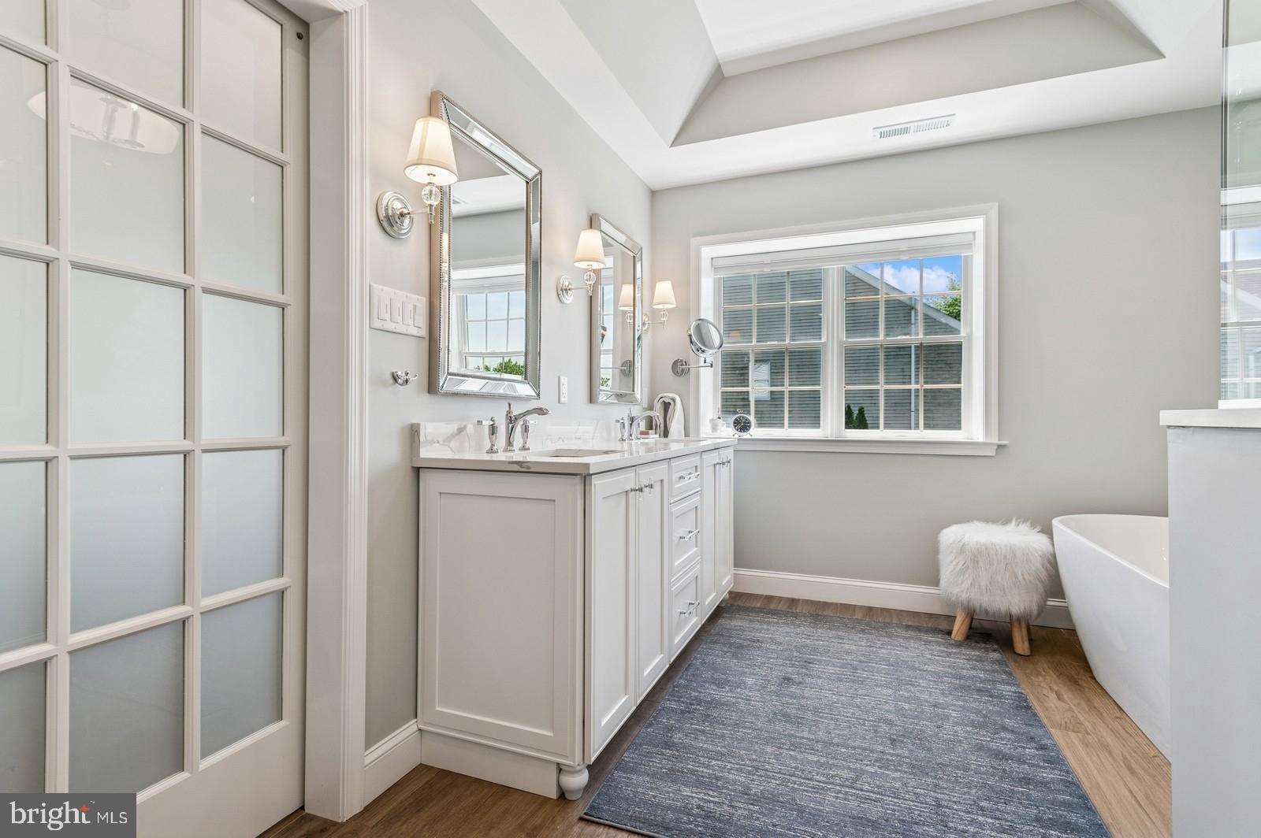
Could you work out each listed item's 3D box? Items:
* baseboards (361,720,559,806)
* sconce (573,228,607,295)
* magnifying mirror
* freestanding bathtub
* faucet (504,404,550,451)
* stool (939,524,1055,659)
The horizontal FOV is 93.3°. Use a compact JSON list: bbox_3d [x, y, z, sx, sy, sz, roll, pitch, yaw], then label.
[{"bbox_3d":[-0.441,0.941,1.560,0.472,0.127,0.227,0,0,22],"label":"baseboards"},{"bbox_3d":[-0.195,-0.665,2.562,0.187,0.308,0.135,0,0,22],"label":"sconce"},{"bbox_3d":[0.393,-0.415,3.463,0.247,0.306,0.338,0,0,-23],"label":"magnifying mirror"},{"bbox_3d":[1.920,0.723,1.857,0.778,0.586,1.719,0,0,22],"label":"freestanding bathtub"},{"bbox_3d":[-0.357,0.026,2.037,0.188,0.168,0.052,0,0,22],"label":"faucet"},{"bbox_3d":[1.674,0.762,2.751,0.444,0.505,0.444,0,0,22],"label":"stool"}]

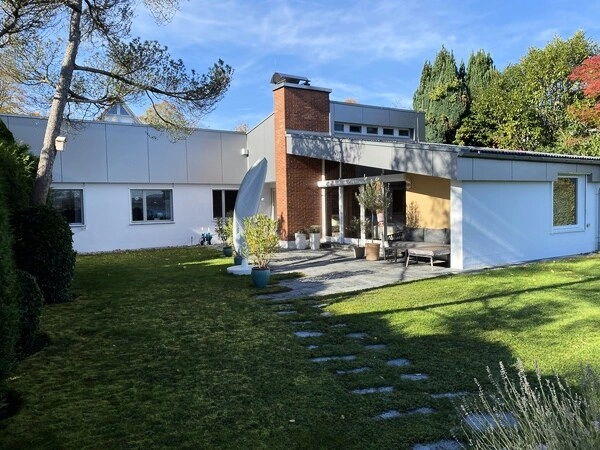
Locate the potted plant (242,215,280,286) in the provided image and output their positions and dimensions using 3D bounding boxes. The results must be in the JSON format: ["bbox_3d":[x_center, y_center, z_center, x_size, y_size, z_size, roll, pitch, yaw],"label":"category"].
[{"bbox_3d":[-0.752,0.491,8.620,0.686,1.390,0.665,-1,3,0],"label":"potted plant"}]

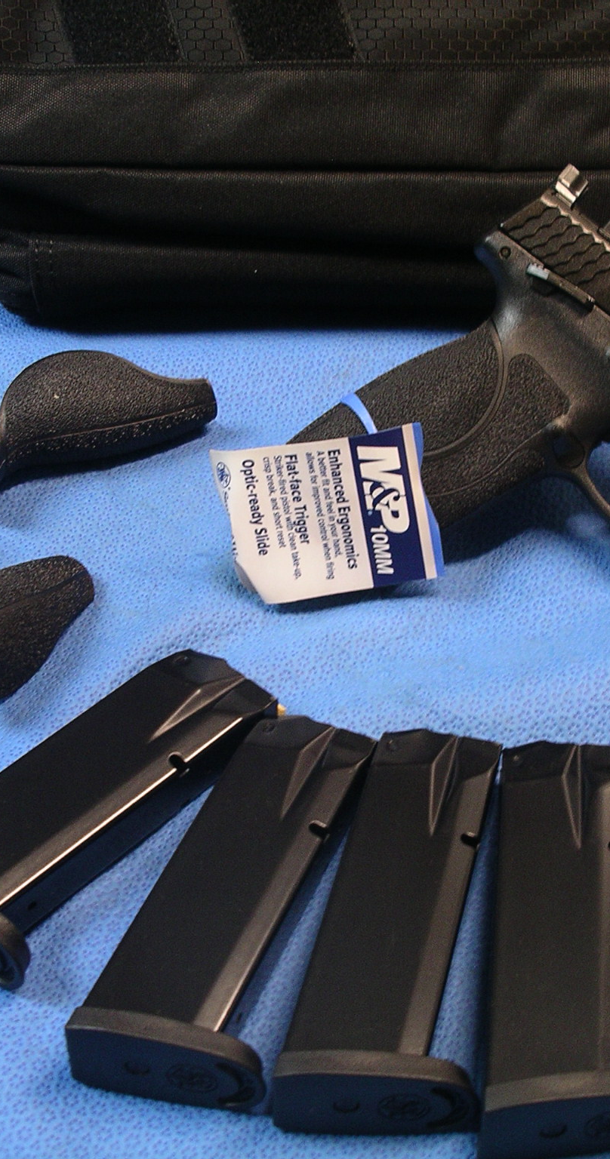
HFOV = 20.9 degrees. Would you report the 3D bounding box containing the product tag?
[{"bbox_3d":[0.006,-0.019,0.482,0.062,0.012,0.055,-9,55,-2],"label":"product tag"}]

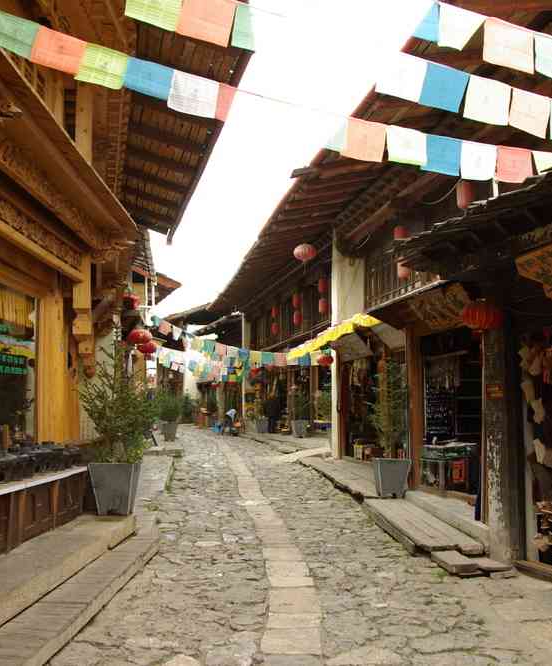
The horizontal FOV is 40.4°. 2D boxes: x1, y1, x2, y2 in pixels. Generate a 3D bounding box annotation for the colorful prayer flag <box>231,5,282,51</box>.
[{"bbox_3d":[-0.102,-1.678,4.150,0.270,0.230,0.030,11,-7,-14],"label":"colorful prayer flag"}]

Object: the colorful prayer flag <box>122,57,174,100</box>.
[{"bbox_3d":[-0.792,-1.593,4.700,0.280,0.215,0.030,13,-6,-9],"label":"colorful prayer flag"}]

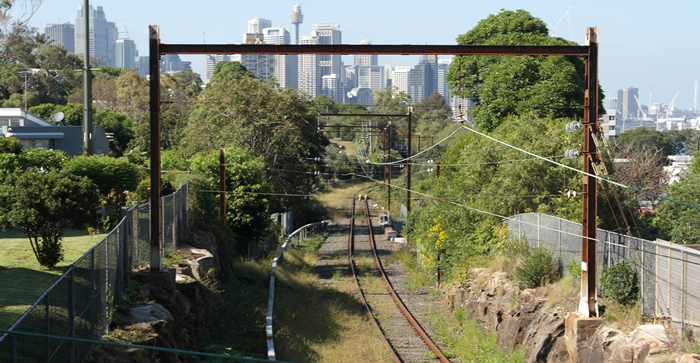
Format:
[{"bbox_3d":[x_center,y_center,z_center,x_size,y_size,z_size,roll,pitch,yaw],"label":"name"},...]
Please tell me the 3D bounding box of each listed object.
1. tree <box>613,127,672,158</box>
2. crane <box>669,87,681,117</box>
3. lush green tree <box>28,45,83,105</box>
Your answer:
[{"bbox_3d":[60.555,-7.763,310.000,12.420,7.250,11.000,1,3,11],"label":"tree"},{"bbox_3d":[783.633,-183.253,3611.553,36.000,92.000,9.000,0,2,0],"label":"crane"},{"bbox_3d":[-41.490,-14.988,210.515,7.800,8.600,7.000,0,2,0],"label":"lush green tree"}]

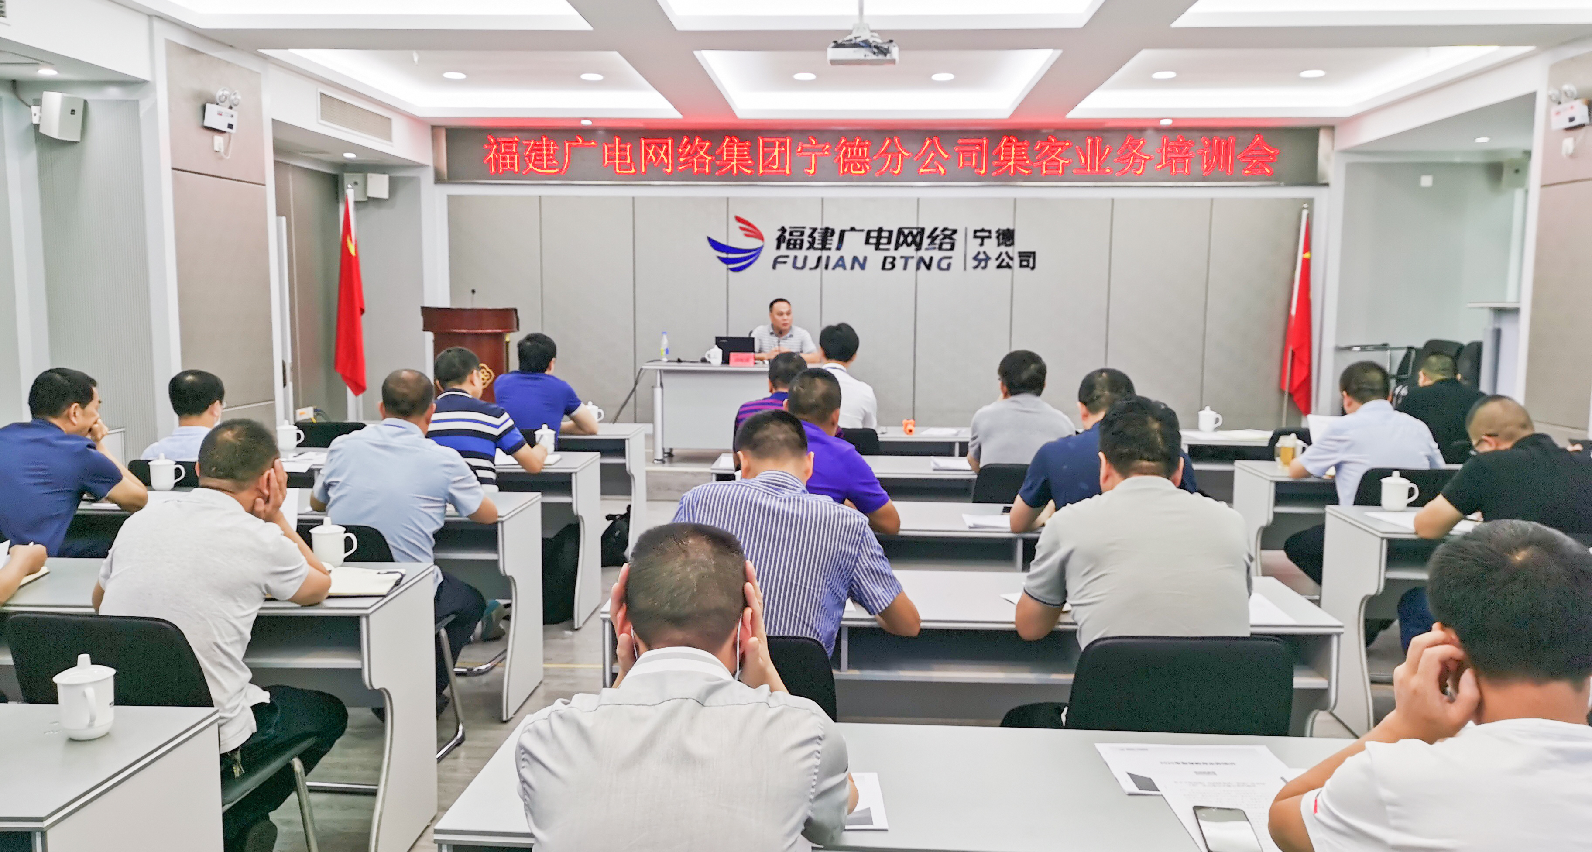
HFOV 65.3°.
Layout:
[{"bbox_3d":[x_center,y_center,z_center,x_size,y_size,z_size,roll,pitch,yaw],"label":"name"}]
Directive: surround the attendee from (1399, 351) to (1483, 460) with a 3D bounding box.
[{"bbox_3d":[3.329,0.241,6.481,0.500,1.243,0.750,1,6,5],"label":"attendee"}]

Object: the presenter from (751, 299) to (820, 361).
[{"bbox_3d":[-0.097,-0.403,10.281,0.570,1.300,0.720,1,6,3],"label":"presenter"}]

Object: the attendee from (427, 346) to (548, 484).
[{"bbox_3d":[-1.379,0.301,5.424,0.530,1.307,0.750,2,6,11],"label":"attendee"}]

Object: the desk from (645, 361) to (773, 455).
[{"bbox_3d":[-0.407,-0.096,9.925,1.520,0.760,0.650,1,6,3],"label":"desk"}]

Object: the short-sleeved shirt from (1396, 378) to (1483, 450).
[{"bbox_3d":[3.192,0.068,6.169,0.470,0.600,0.370,1,6,3],"label":"short-sleeved shirt"}]

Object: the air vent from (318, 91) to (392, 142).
[{"bbox_3d":[-3.360,-2.349,9.531,0.050,0.230,1.400,1,6,3],"label":"air vent"}]

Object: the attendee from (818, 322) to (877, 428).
[{"bbox_3d":[0.214,0.129,6.948,0.480,1.390,0.780,1,6,3],"label":"attendee"}]

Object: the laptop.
[{"bbox_3d":[-0.451,-0.594,9.793,0.325,0.216,0.280,1,6,10],"label":"laptop"}]

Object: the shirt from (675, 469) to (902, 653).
[{"bbox_3d":[-0.043,0.426,2.834,0.550,0.650,0.470,1,6,3],"label":"shirt"}]

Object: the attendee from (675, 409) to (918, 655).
[{"bbox_3d":[-0.004,0.577,2.914,0.580,1.240,0.800,1,6,3],"label":"attendee"}]

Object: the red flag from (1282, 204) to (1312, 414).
[{"bbox_3d":[4.418,-0.996,10.947,0.270,1.820,0.220,1,6,3],"label":"red flag"}]

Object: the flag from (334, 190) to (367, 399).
[{"bbox_3d":[-3.709,-1.091,10.346,0.240,1.690,0.220,1,6,3],"label":"flag"}]

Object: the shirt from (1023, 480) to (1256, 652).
[{"bbox_3d":[0.735,0.438,2.710,0.500,0.630,0.380,1,6,3],"label":"shirt"}]

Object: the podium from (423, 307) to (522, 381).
[{"bbox_3d":[-2.587,-0.367,9.914,0.710,1.170,0.460,-3,7,-27],"label":"podium"}]

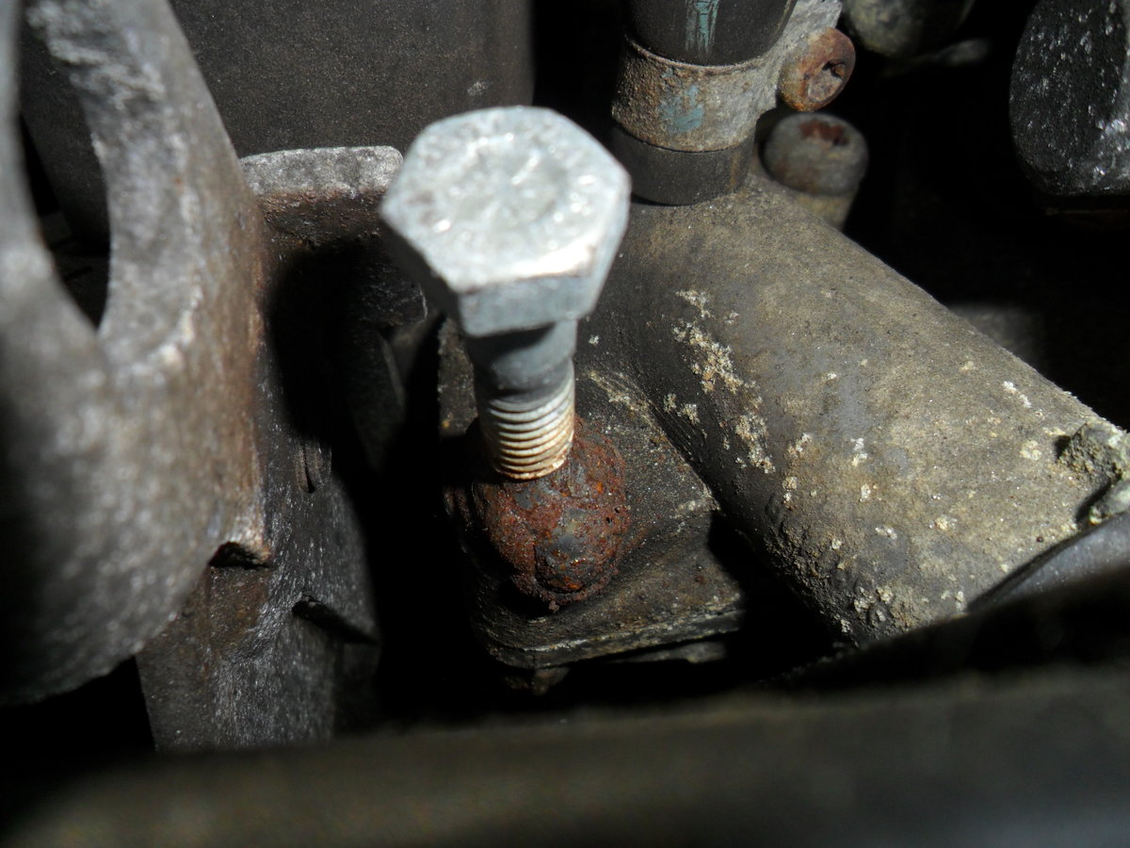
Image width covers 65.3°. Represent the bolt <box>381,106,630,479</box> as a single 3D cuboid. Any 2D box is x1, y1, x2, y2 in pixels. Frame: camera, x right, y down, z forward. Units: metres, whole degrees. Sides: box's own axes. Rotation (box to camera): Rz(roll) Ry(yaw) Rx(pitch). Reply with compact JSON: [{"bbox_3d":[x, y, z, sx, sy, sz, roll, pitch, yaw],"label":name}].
[{"bbox_3d":[-0.003,-0.006,0.066,0.015,0.031,0.013,-10,62,-5],"label":"bolt"}]

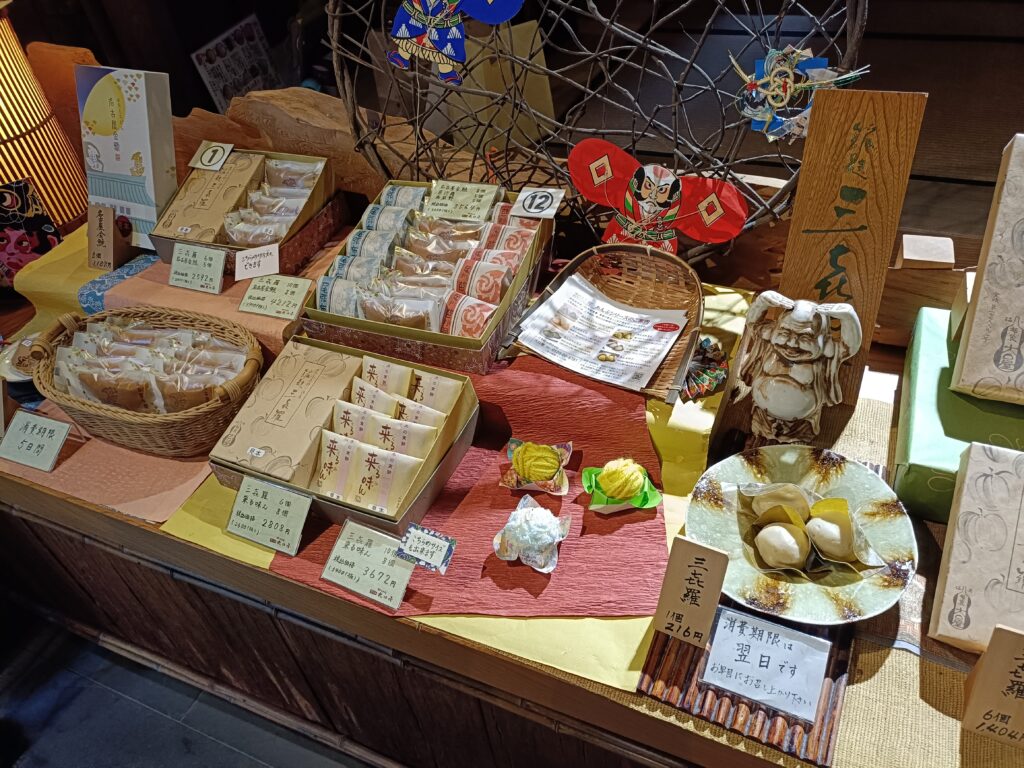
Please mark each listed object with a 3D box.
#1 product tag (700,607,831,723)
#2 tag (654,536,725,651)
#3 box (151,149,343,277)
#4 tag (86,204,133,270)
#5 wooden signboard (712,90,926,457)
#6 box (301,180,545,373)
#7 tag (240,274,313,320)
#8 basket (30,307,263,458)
[{"bbox_3d":[0.233,0.256,0.680,0.100,0.006,0.072,14,82,20],"label":"product tag"},{"bbox_3d":[0.173,0.199,0.711,0.051,0.104,0.010,14,17,21],"label":"tag"},{"bbox_3d":[-0.415,-0.273,1.159,0.221,0.087,0.183,8,54,15],"label":"box"},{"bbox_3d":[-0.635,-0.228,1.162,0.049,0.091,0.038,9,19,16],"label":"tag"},{"bbox_3d":[0.387,-0.151,0.884,0.115,0.369,0.015,8,24,15],"label":"wooden signboard"},{"bbox_3d":[-0.098,-0.151,0.965,0.241,0.084,0.259,11,52,18],"label":"box"},{"bbox_3d":[-0.335,-0.123,1.047,0.093,0.006,0.062,7,71,14],"label":"tag"},{"bbox_3d":[-0.462,0.009,0.978,0.326,0.120,0.210,13,47,19],"label":"basket"}]

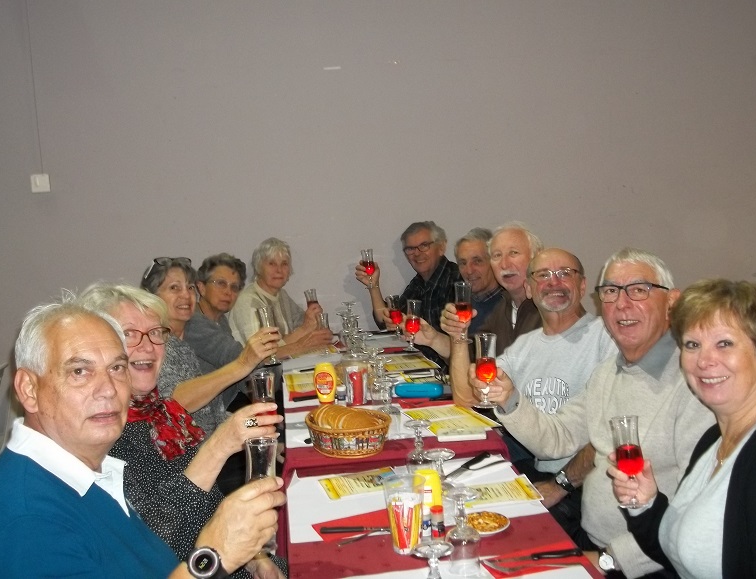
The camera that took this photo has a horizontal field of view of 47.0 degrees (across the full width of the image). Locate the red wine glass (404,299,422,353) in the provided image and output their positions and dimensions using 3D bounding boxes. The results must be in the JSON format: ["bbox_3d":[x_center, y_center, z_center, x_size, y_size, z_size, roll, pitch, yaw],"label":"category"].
[{"bbox_3d":[0.113,0.113,2.740,0.055,0.170,0.055,4,6,-7],"label":"red wine glass"}]

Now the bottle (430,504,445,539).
[{"bbox_3d":[0.133,0.507,1.890,0.031,0.080,0.031,-4,7,-6],"label":"bottle"}]

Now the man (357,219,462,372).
[{"bbox_3d":[0.280,0.370,3.871,0.560,1.345,0.700,4,9,43],"label":"man"}]

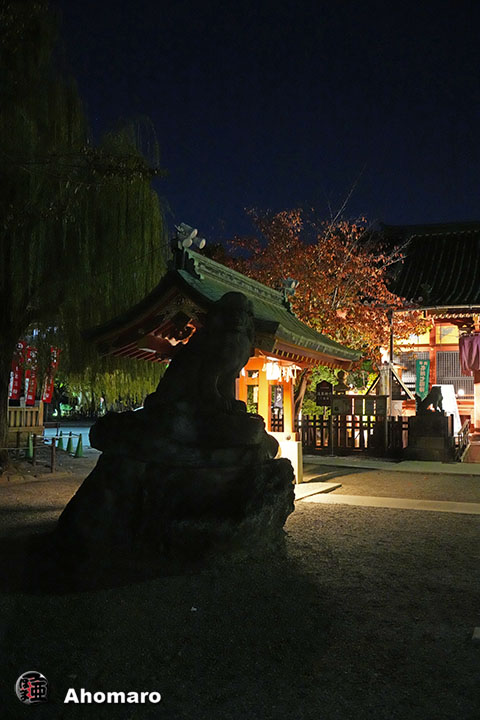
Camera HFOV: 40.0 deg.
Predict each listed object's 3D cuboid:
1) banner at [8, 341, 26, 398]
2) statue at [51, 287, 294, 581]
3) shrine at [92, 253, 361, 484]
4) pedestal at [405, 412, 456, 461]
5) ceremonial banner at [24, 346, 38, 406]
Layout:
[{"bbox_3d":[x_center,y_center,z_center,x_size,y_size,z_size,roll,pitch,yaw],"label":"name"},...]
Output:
[{"bbox_3d":[-7.182,0.339,21.300,0.480,1.930,0.080,1,-4,-7],"label":"banner"},{"bbox_3d":[-0.731,0.680,7.928,2.400,2.850,1.400,-1,-4,24],"label":"statue"},{"bbox_3d":[-0.081,0.344,13.300,3.750,4.300,5.000,-1,-4,24],"label":"shrine"},{"bbox_3d":[5.594,2.242,19.469,1.250,1.450,1.050,-1,-4,24],"label":"pedestal"},{"bbox_3d":[-6.793,0.538,21.500,0.450,1.930,0.080,1,-4,-7],"label":"ceremonial banner"}]

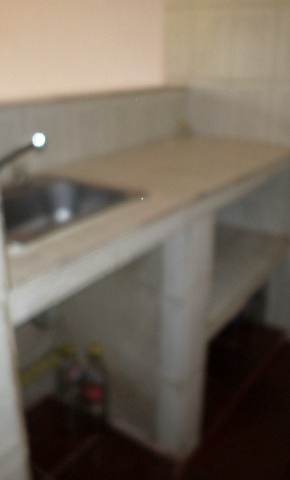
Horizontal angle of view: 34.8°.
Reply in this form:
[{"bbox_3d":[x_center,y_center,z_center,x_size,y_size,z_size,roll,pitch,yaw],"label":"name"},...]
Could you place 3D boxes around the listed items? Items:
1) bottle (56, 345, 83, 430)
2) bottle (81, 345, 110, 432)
[{"bbox_3d":[-0.279,0.542,1.724,0.102,0.340,0.102,0,22,0],"label":"bottle"},{"bbox_3d":[-0.183,0.540,1.718,0.102,0.340,0.102,0,22,0],"label":"bottle"}]

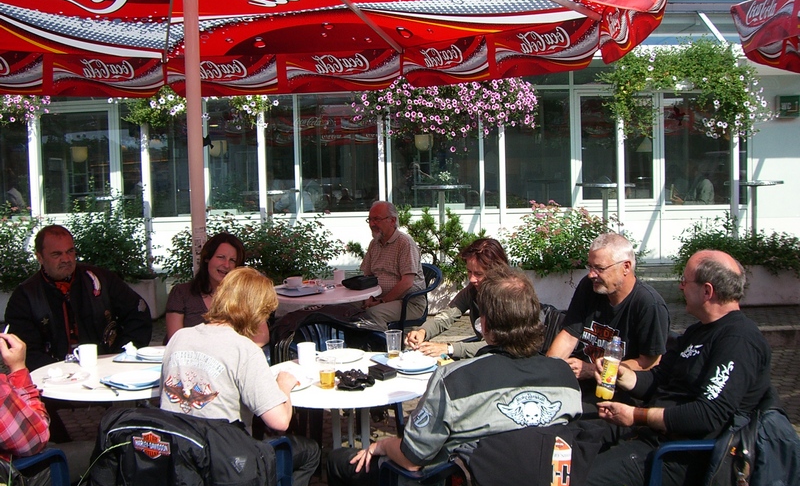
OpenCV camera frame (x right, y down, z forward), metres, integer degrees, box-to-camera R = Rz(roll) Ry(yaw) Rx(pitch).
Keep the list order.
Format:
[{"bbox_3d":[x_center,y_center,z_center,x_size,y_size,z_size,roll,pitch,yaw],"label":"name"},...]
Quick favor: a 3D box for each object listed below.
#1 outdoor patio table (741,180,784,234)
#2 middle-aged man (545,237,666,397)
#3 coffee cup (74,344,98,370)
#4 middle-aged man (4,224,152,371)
[{"bbox_3d":[3.926,-0.138,9.741,0.660,1.060,0.660,-1,6,0],"label":"outdoor patio table"},{"bbox_3d":[0.821,0.604,3.596,0.560,1.270,0.820,3,7,41],"label":"middle-aged man"},{"bbox_3d":[-1.418,0.515,3.961,0.103,0.094,0.080,-3,5,-20],"label":"coffee cup"},{"bbox_3d":[-1.488,0.603,4.156,0.640,1.330,0.820,-3,5,-20],"label":"middle-aged man"}]

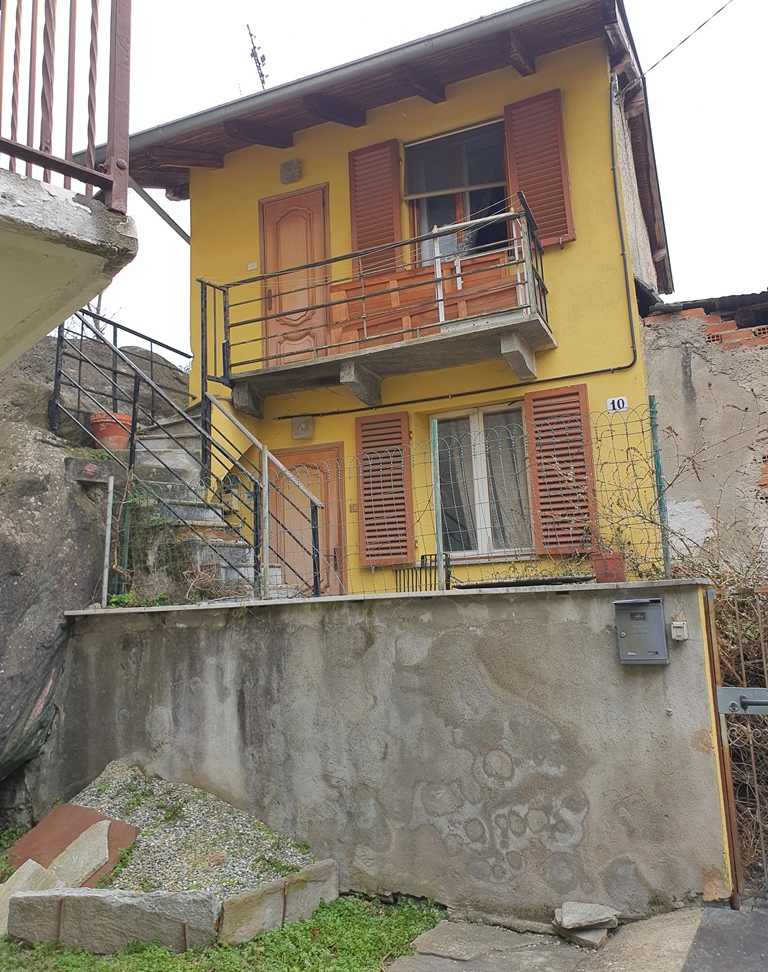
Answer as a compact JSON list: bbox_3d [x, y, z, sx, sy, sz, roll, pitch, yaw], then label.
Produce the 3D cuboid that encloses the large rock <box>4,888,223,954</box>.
[{"bbox_3d":[-1.401,2.253,4.033,1.150,0.290,0.130,-4,-11,10],"label":"large rock"}]

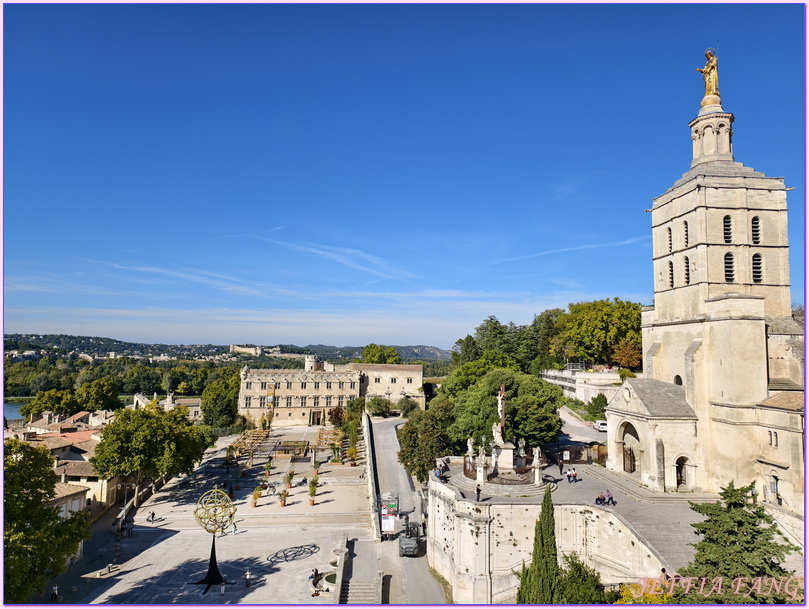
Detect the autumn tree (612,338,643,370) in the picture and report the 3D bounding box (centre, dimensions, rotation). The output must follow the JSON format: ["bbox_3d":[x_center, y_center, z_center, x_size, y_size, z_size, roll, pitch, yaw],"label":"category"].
[{"bbox_3d":[46.862,10.684,112.691,6.600,6.700,6.400,-1,-6,22],"label":"autumn tree"}]

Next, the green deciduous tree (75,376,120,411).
[{"bbox_3d":[-156.865,46.498,275.000,23.500,19.000,21.000,4,-6,-29],"label":"green deciduous tree"}]

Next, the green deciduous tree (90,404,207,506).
[{"bbox_3d":[-44.804,25.668,92.746,17.500,16.310,15.500,4,-6,-25],"label":"green deciduous tree"}]

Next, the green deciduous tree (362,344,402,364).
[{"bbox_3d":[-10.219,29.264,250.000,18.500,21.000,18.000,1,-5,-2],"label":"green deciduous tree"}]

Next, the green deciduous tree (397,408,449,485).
[{"bbox_3d":[3.090,23.618,90.409,9.000,12.800,8.500,1,-5,2],"label":"green deciduous tree"}]

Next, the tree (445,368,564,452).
[{"bbox_3d":[17.077,17.923,91.000,19.000,14.000,16.500,0,-5,11],"label":"tree"}]

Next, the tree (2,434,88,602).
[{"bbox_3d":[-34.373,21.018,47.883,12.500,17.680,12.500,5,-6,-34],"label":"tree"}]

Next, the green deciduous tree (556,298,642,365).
[{"bbox_3d":[49.164,7.525,135.000,21.500,18.000,18.000,-1,-6,20],"label":"green deciduous tree"}]

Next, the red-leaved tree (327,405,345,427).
[{"bbox_3d":[-25.256,40.703,197.000,6.600,8.200,6.400,1,-5,-7],"label":"red-leaved tree"}]

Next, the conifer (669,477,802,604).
[{"bbox_3d":[21.167,17.319,33.946,9.000,12.000,8.800,-2,-6,31],"label":"conifer"}]

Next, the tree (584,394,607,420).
[{"bbox_3d":[33.843,18.110,94.769,4.500,5.000,4.300,-1,-6,20],"label":"tree"}]

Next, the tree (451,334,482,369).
[{"bbox_3d":[18.432,15.162,160.000,9.500,12.500,9.000,0,-5,7],"label":"tree"}]

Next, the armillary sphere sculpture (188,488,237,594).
[{"bbox_3d":[-21.340,25.830,60.050,5.600,10.300,5.300,1,-5,0],"label":"armillary sphere sculpture"}]

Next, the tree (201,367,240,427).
[{"bbox_3d":[-69.060,34.718,202.000,15.000,22.500,15.000,3,-6,-18],"label":"tree"}]

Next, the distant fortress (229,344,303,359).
[{"bbox_3d":[-413.229,139.725,1600.000,220.000,41.000,140.000,2,-6,-14],"label":"distant fortress"}]

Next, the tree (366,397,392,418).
[{"bbox_3d":[-8.621,35.115,183.644,8.800,7.700,8.000,1,-5,-2],"label":"tree"}]

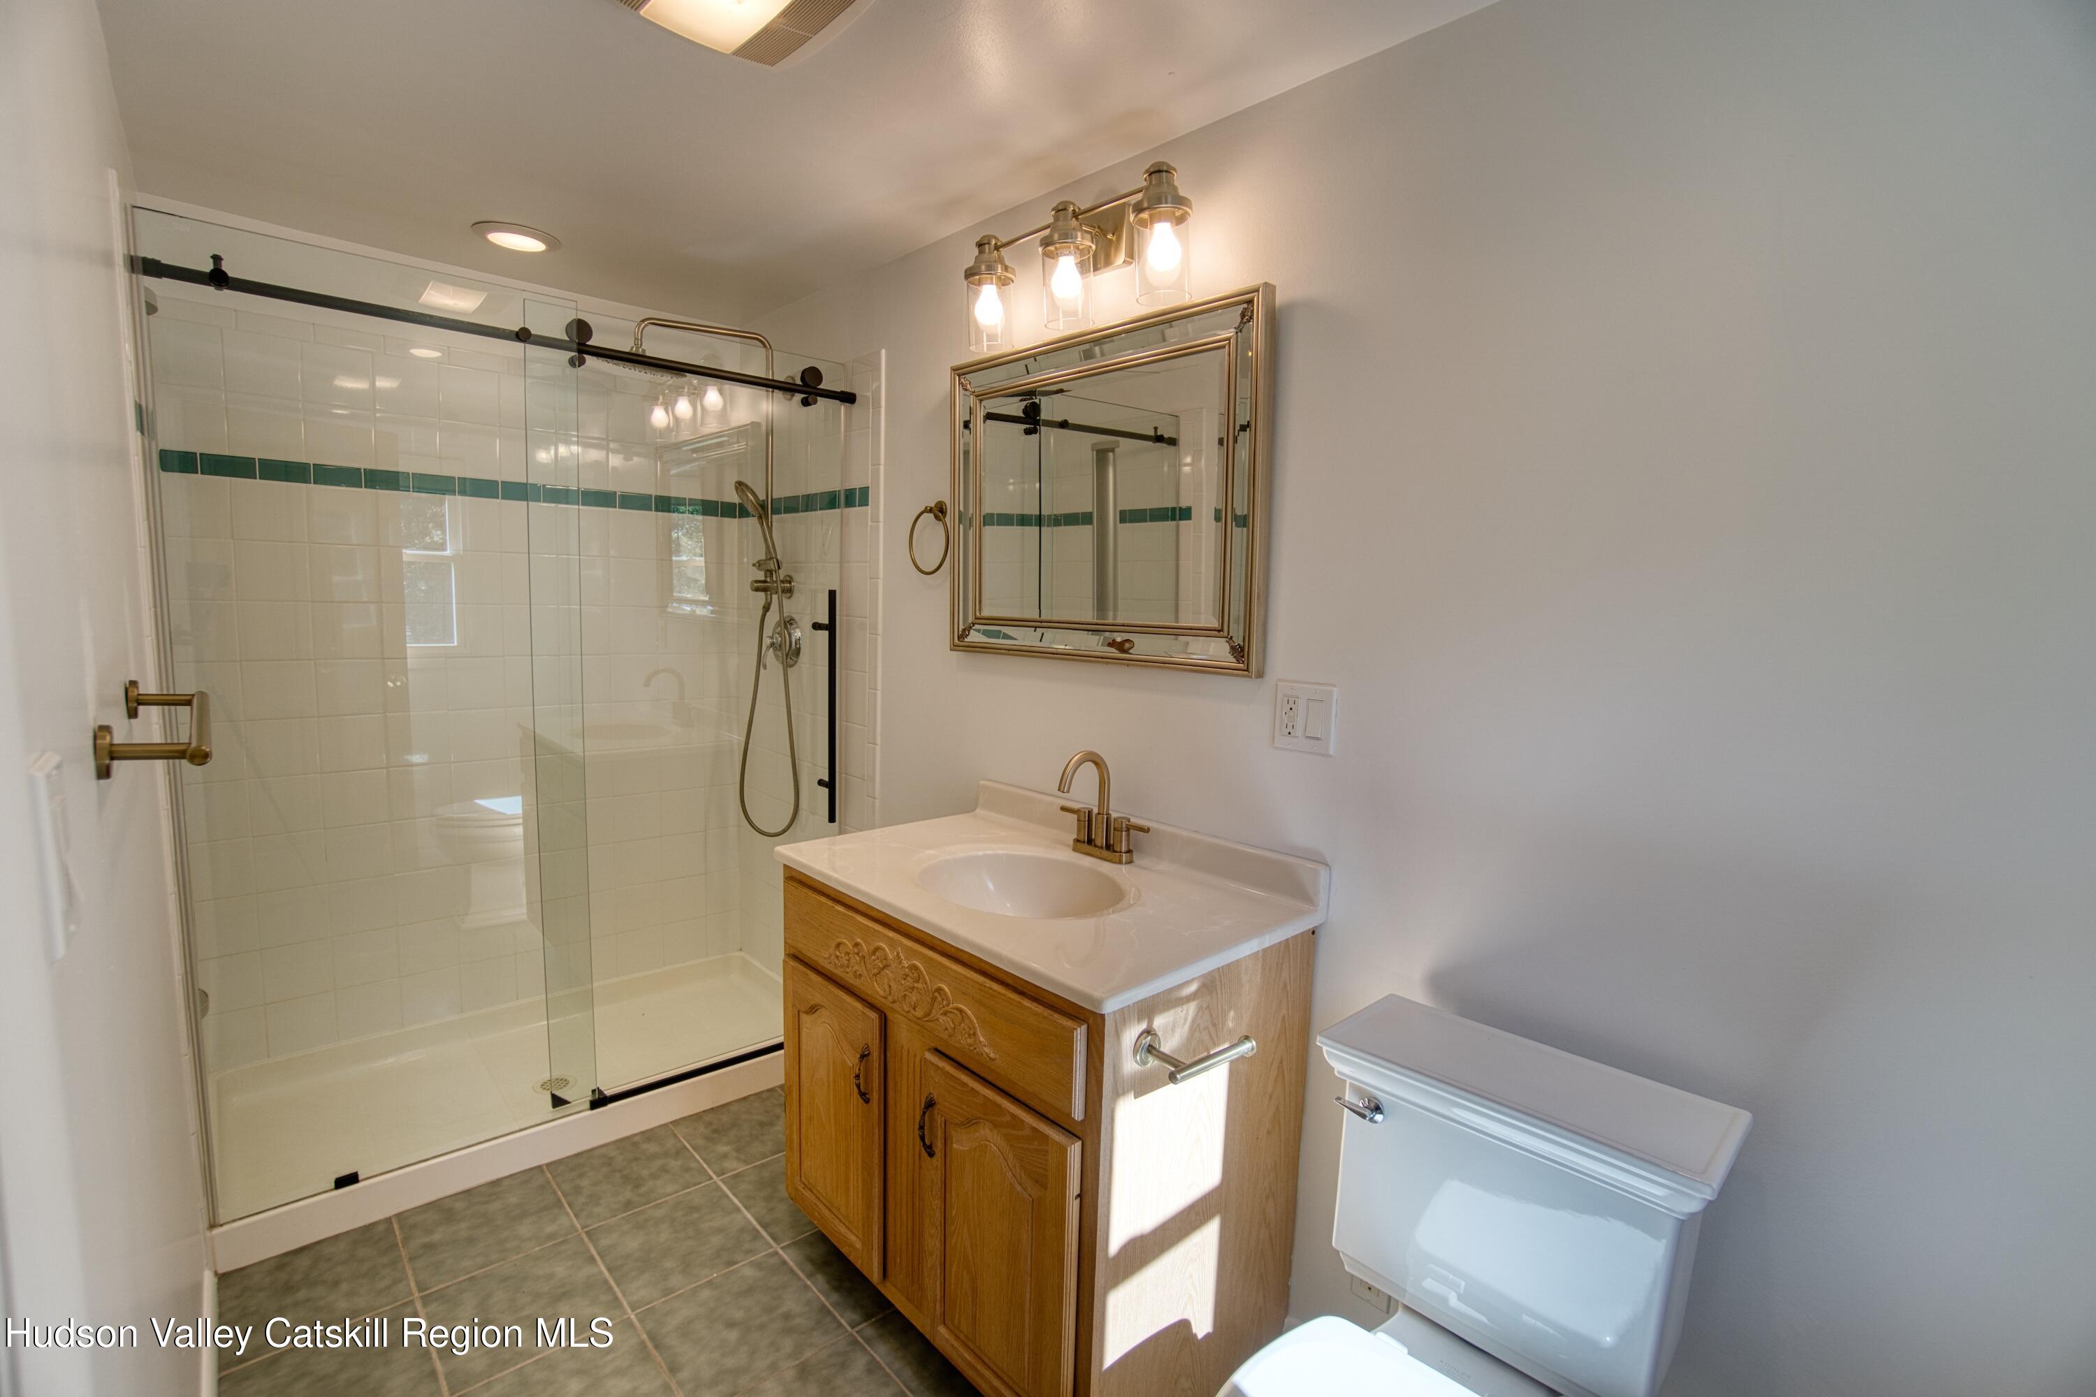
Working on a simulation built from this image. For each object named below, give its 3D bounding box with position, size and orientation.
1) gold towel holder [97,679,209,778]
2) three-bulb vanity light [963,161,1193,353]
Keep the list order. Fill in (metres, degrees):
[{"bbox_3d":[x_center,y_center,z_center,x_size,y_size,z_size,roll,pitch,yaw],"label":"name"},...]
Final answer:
[{"bbox_3d":[-1.035,0.025,1.019,0.080,0.052,0.505,-4,9,-44],"label":"gold towel holder"},{"bbox_3d":[0.069,-0.860,1.759,0.190,0.245,0.570,-4,9,-44],"label":"three-bulb vanity light"}]

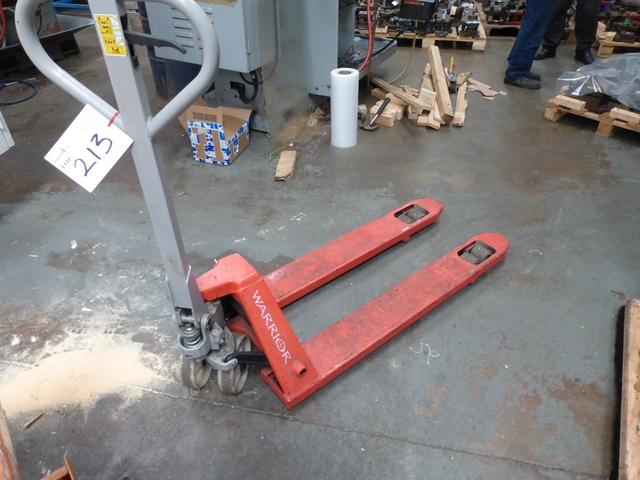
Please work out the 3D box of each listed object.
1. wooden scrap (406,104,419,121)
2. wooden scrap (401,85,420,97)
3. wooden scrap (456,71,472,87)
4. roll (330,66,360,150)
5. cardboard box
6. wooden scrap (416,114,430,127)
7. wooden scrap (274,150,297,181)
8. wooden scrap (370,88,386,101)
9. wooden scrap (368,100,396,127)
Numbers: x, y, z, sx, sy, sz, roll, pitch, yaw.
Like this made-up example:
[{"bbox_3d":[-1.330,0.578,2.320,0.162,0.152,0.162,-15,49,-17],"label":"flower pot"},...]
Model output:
[{"bbox_3d":[0.707,-0.962,3.353,0.070,0.056,0.130,5,39,9],"label":"wooden scrap"},{"bbox_3d":[0.764,-1.263,3.748,0.080,0.035,0.190,-27,44,-28],"label":"wooden scrap"},{"bbox_3d":[1.251,-1.392,3.863,0.080,0.045,0.280,15,41,21],"label":"wooden scrap"},{"bbox_3d":[0.164,-0.860,2.918,0.175,0.468,0.175,-1,38,1],"label":"roll"},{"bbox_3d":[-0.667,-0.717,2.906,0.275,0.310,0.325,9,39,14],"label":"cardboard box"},{"bbox_3d":[0.765,-0.883,3.277,0.068,0.022,0.155,7,39,12],"label":"wooden scrap"},{"bbox_3d":[-0.207,-0.467,2.793,0.112,0.028,0.345,0,38,2],"label":"wooden scrap"},{"bbox_3d":[0.504,-1.218,3.699,0.075,0.046,0.160,-25,43,-26],"label":"wooden scrap"},{"bbox_3d":[0.471,-0.921,3.305,0.190,0.066,0.150,21,44,27],"label":"wooden scrap"}]

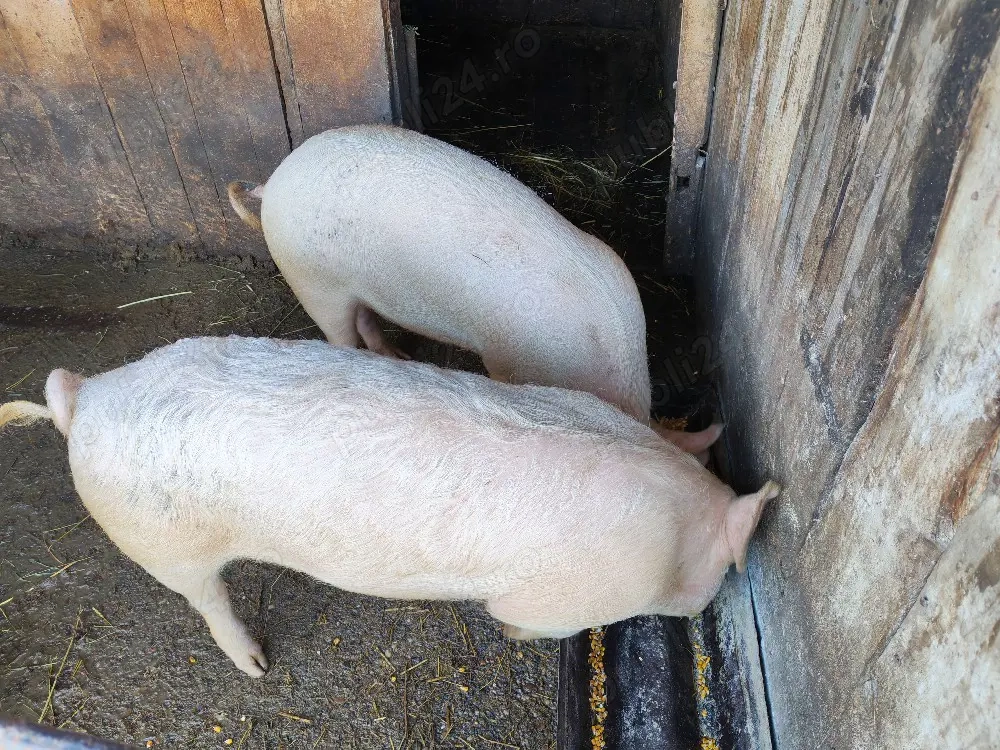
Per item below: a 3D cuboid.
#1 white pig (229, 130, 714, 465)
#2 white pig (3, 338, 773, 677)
[{"bbox_3d":[-0.041,-0.132,1.737,1.187,0.593,0.374,26,47,30],"label":"white pig"},{"bbox_3d":[-0.141,0.231,1.296,1.226,0.593,0.361,4,40,8],"label":"white pig"}]

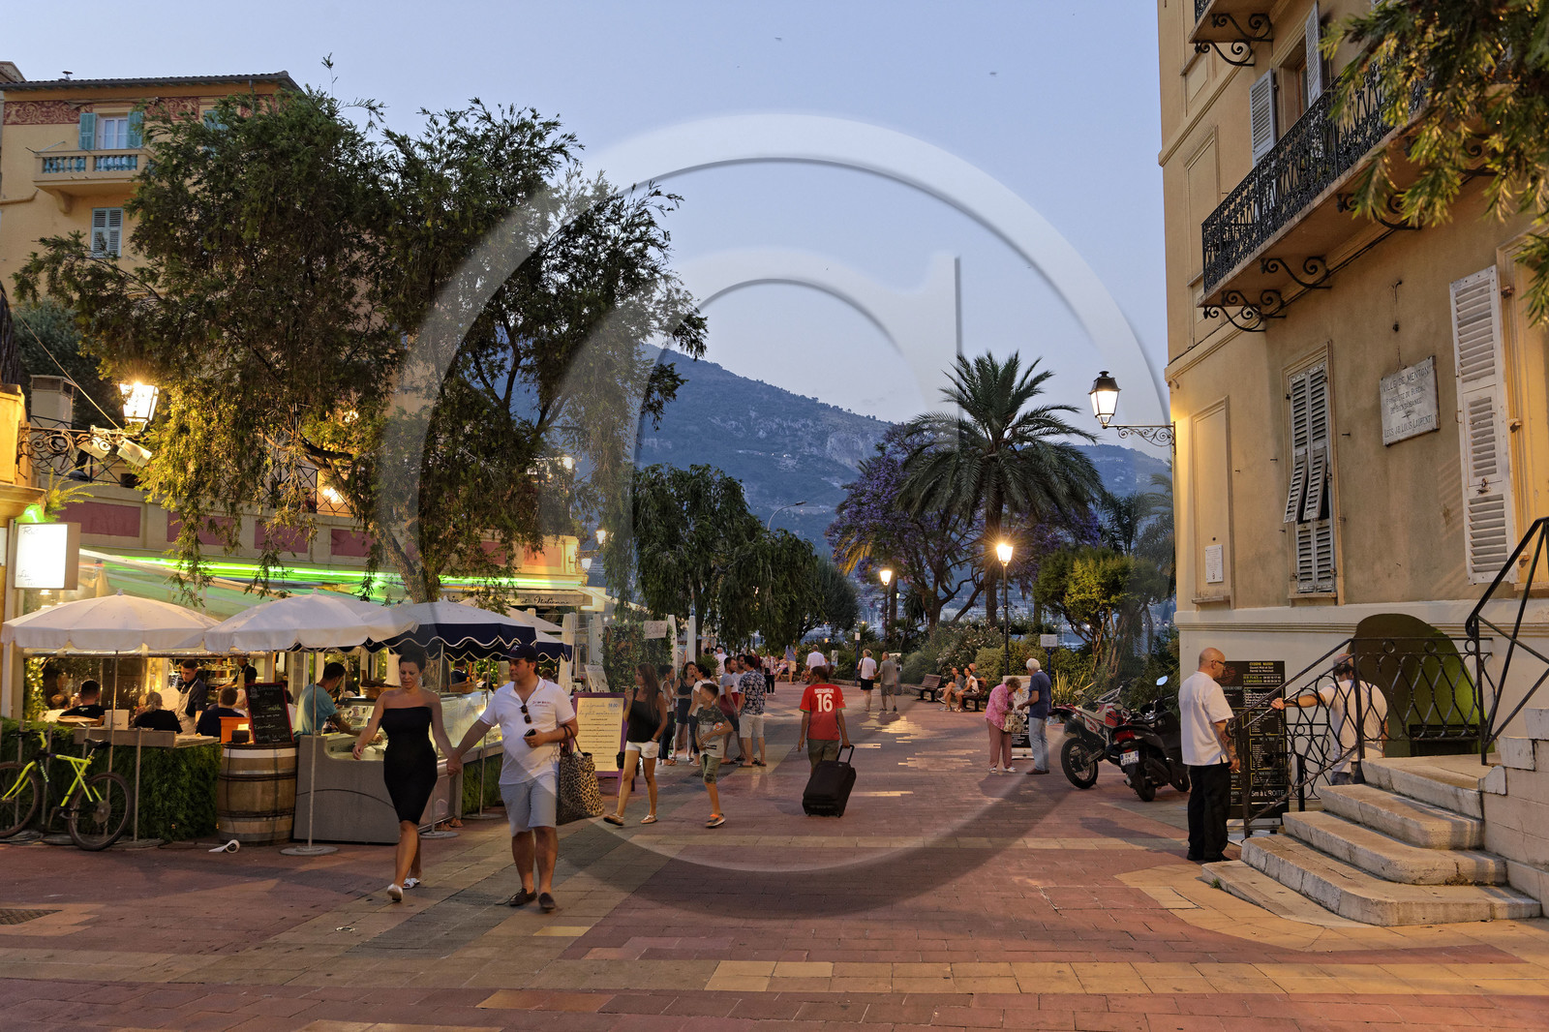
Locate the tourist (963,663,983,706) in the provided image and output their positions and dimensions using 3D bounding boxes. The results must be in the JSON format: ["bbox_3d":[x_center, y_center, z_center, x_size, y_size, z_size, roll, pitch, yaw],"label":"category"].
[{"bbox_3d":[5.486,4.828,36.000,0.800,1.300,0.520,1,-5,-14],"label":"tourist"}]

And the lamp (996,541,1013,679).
[{"bbox_3d":[6.307,3.035,35.300,0.450,4.750,0.450,0,-5,0],"label":"lamp"}]

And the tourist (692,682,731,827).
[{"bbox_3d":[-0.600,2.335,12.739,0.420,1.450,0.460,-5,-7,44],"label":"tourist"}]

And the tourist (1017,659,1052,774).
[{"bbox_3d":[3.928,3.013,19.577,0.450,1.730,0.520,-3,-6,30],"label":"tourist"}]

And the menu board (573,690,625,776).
[{"bbox_3d":[-2.107,2.751,15.706,0.660,1.250,0.580,-1,-5,12],"label":"menu board"}]

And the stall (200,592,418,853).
[{"bbox_3d":[-4.063,1.790,11.499,1.850,2.220,2.100,1,-5,-12],"label":"stall"}]

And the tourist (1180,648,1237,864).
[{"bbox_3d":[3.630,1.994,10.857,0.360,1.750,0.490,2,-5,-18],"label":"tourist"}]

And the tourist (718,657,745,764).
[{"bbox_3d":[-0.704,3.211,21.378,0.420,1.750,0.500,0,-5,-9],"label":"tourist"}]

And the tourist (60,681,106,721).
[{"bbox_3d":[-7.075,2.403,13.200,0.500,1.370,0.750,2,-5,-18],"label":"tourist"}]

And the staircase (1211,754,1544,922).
[{"bbox_3d":[4.600,2.387,9.662,2.600,0.760,3.300,0,-5,2],"label":"staircase"}]

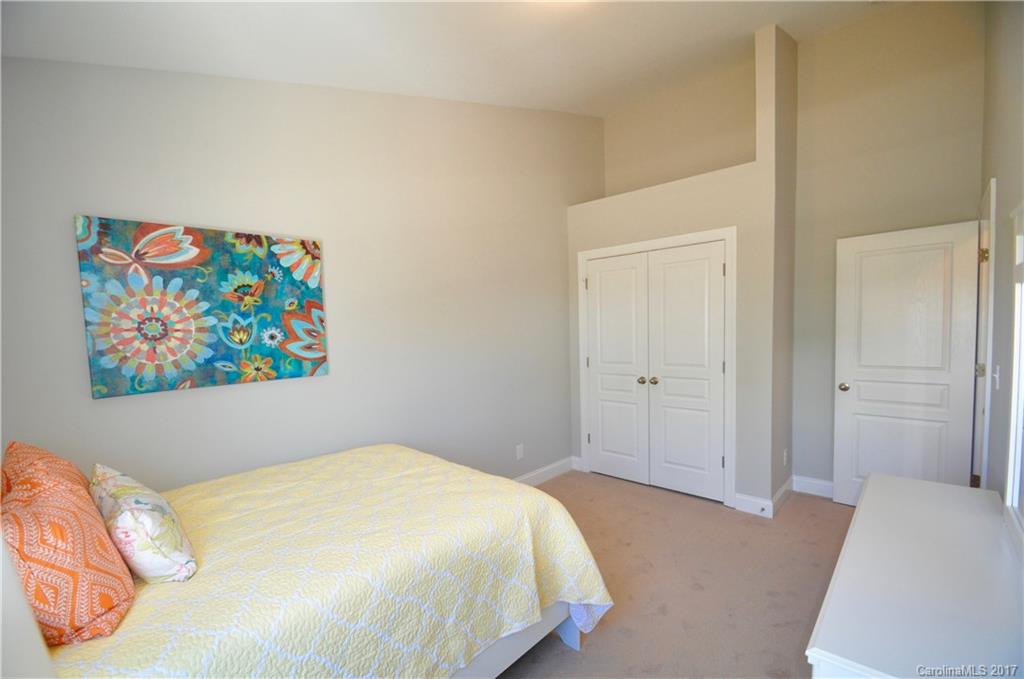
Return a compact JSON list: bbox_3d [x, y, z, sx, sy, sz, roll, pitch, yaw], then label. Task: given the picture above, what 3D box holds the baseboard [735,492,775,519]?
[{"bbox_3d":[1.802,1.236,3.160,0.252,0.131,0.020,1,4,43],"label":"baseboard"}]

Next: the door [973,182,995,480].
[{"bbox_3d":[2.756,0.250,2.448,0.100,2.124,0.940,1,4,43],"label":"door"}]

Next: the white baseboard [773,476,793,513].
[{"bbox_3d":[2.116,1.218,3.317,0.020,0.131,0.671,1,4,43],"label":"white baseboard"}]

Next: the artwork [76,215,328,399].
[{"bbox_3d":[-1.432,-0.154,2.118,0.037,0.756,0.983,1,4,43],"label":"artwork"}]

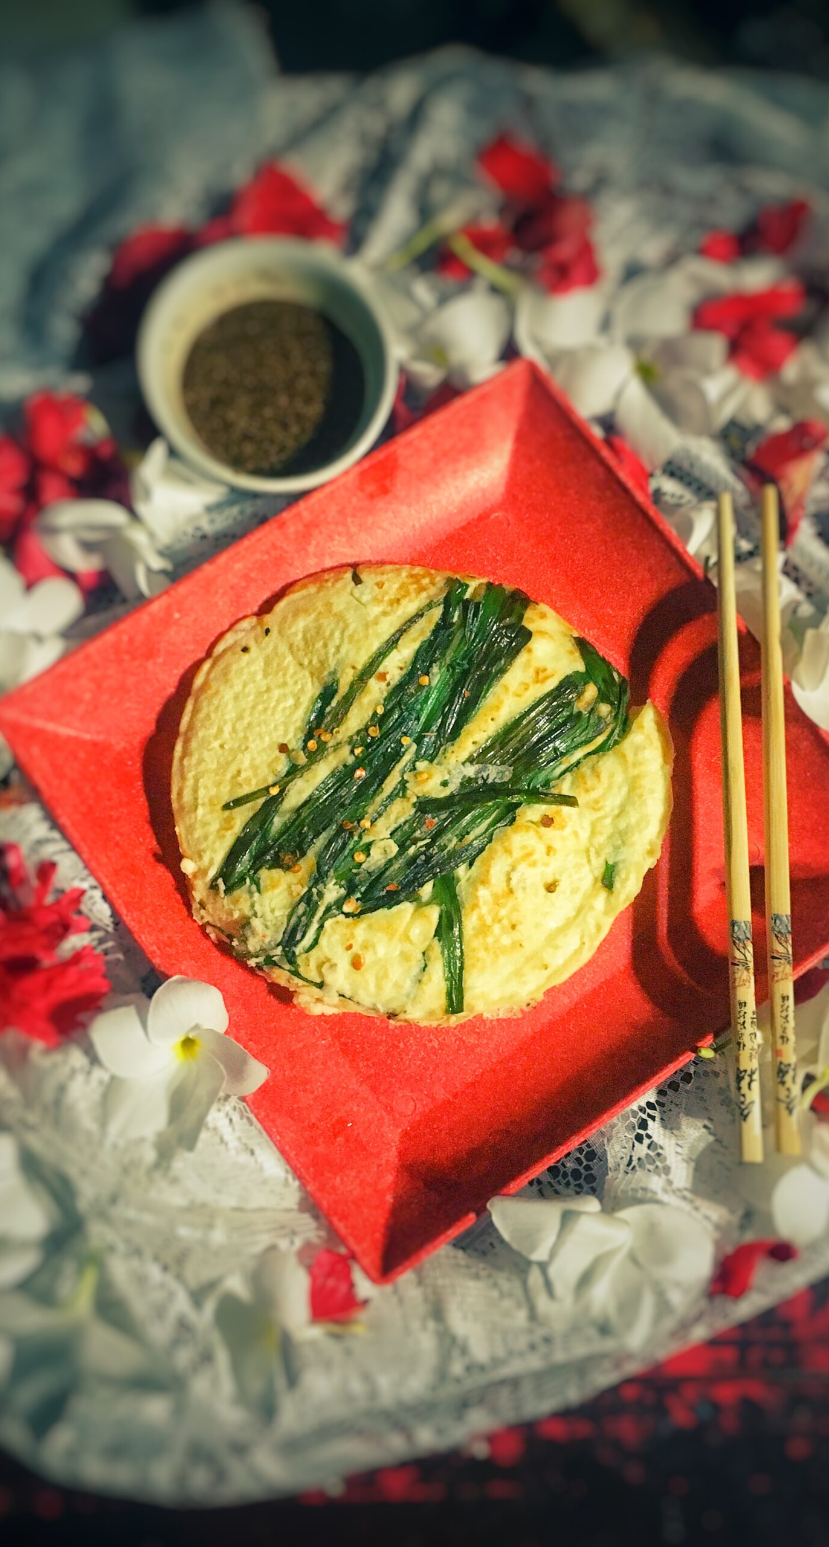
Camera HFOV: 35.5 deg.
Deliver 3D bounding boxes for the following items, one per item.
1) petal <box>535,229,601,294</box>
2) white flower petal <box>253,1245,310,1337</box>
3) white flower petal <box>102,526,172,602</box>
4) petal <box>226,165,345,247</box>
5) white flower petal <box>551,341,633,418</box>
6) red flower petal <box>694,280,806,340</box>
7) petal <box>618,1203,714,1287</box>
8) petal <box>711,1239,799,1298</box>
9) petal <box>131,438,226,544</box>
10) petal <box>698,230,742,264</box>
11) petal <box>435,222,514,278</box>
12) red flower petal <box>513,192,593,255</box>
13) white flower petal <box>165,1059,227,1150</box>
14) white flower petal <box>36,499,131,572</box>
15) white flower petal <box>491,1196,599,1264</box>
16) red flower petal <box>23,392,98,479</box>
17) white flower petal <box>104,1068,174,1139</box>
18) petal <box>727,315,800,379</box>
[{"bbox_3d":[0.062,-0.206,0.523,0.026,0.015,0.028,0,77,-1],"label":"petal"},{"bbox_3d":[-0.045,0.175,0.440,0.020,0.014,0.029,0,77,-1],"label":"white flower petal"},{"bbox_3d":[-0.103,-0.077,0.478,0.017,0.018,0.031,-39,82,-9],"label":"white flower petal"},{"bbox_3d":[-0.052,-0.226,0.518,0.045,0.020,0.041,4,78,-1],"label":"petal"},{"bbox_3d":[0.068,-0.151,0.497,0.031,0.014,0.031,0,79,-2],"label":"white flower petal"},{"bbox_3d":[0.131,-0.181,0.506,0.046,0.013,0.022,-14,79,-5],"label":"red flower petal"},{"bbox_3d":[0.084,0.157,0.432,0.032,0.013,0.026,17,78,2],"label":"petal"},{"bbox_3d":[0.115,0.168,0.438,0.032,0.012,0.016,-18,79,-6],"label":"petal"},{"bbox_3d":[-0.091,-0.109,0.499,0.037,0.020,0.043,0,77,-1],"label":"petal"},{"bbox_3d":[0.122,-0.212,0.520,0.016,0.010,0.012,-1,78,-3],"label":"petal"},{"bbox_3d":[0.024,-0.208,0.515,0.030,0.013,0.020,-22,80,-7],"label":"petal"},{"bbox_3d":[0.055,-0.217,0.511,0.032,0.014,0.030,5,78,-1],"label":"red flower petal"},{"bbox_3d":[-0.074,0.112,0.436,0.020,0.011,0.036,4,106,-1],"label":"white flower petal"},{"bbox_3d":[-0.126,-0.090,0.492,0.035,0.015,0.029,0,77,-1],"label":"white flower petal"},{"bbox_3d":[0.043,0.152,0.433,0.037,0.013,0.021,3,78,-1],"label":"white flower petal"},{"bbox_3d":[-0.134,-0.128,0.493,0.026,0.016,0.035,-8,78,-3],"label":"red flower petal"},{"bbox_3d":[-0.093,0.112,0.440,0.019,0.016,0.026,44,80,7],"label":"white flower petal"},{"bbox_3d":[0.140,-0.170,0.517,0.028,0.013,0.027,0,77,-1],"label":"petal"}]

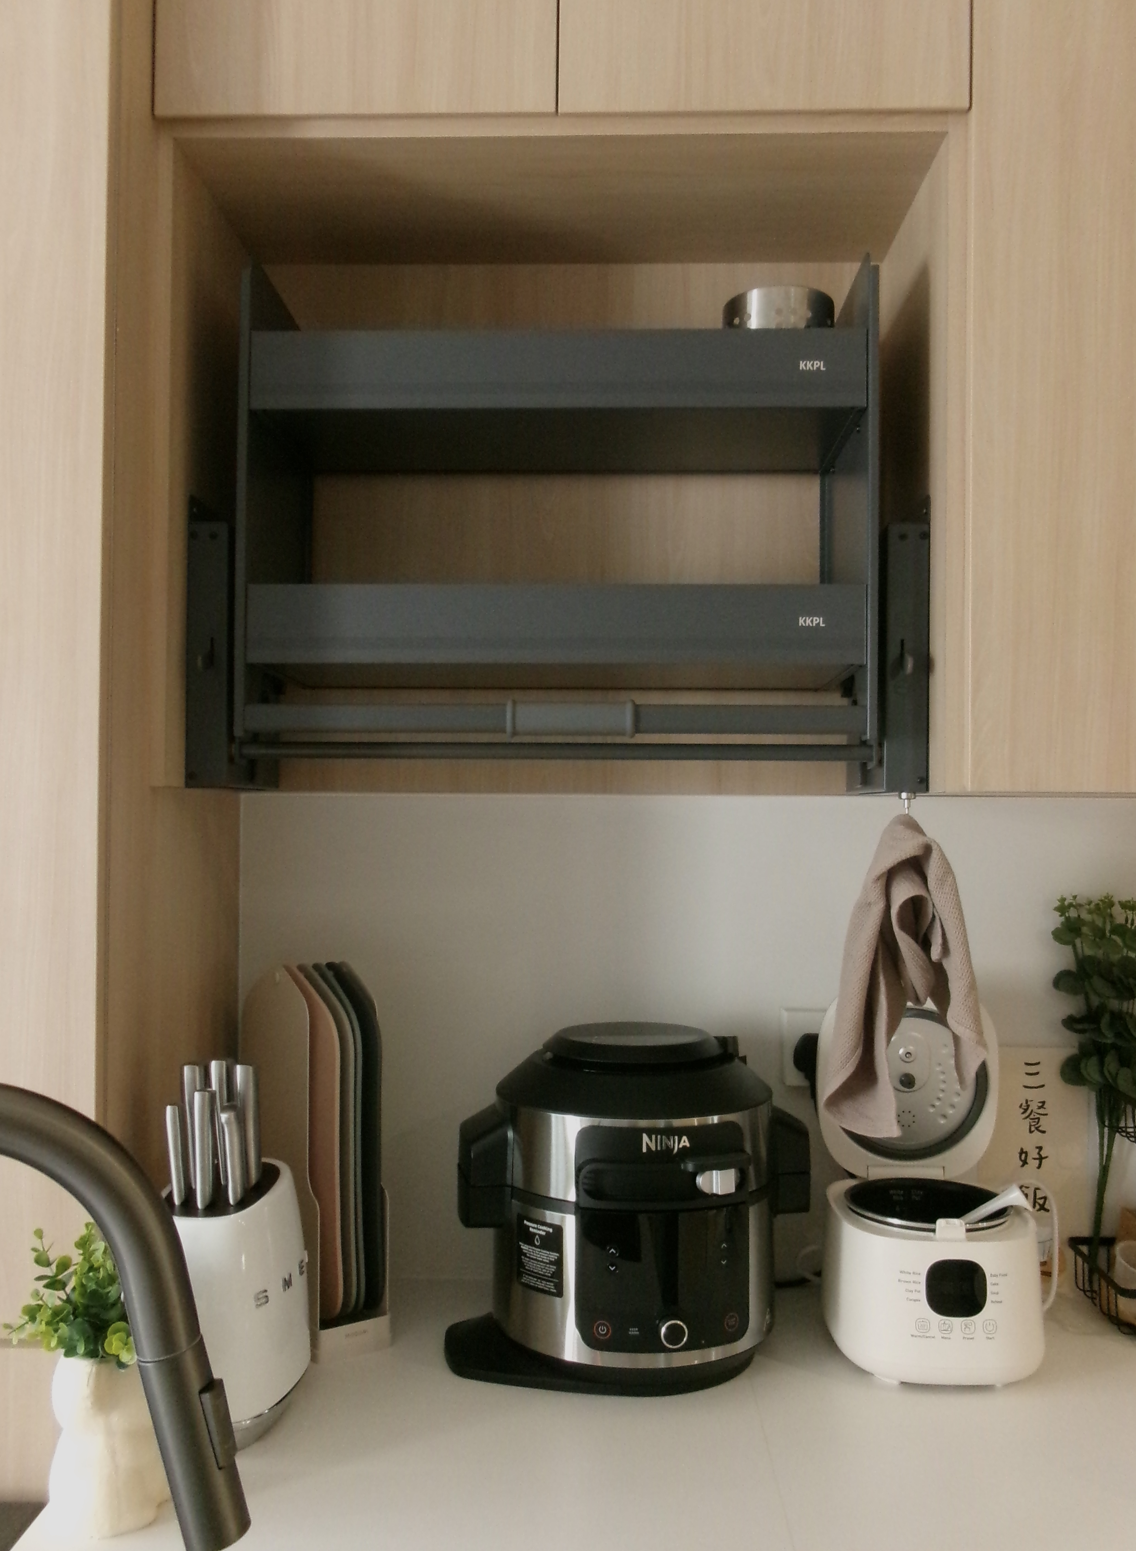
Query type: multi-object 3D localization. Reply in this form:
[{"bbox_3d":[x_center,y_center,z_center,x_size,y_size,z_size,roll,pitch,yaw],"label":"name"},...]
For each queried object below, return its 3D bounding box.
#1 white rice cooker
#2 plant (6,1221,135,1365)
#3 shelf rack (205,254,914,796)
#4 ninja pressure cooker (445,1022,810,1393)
[{"bbox_3d":[0.398,0.444,1.390,0.238,0.354,0.250,0,-1,0],"label":"white rice cooker"},{"bbox_3d":[-0.405,0.432,1.044,0.122,0.120,0.115,0,-1,2],"label":"plant"},{"bbox_3d":[-0.010,-0.252,1.383,0.764,0.537,0.280,0,-1,2],"label":"shelf rack"},{"bbox_3d":[0.071,0.449,1.358,0.392,0.338,0.345,1,-1,-8],"label":"ninja pressure cooker"}]

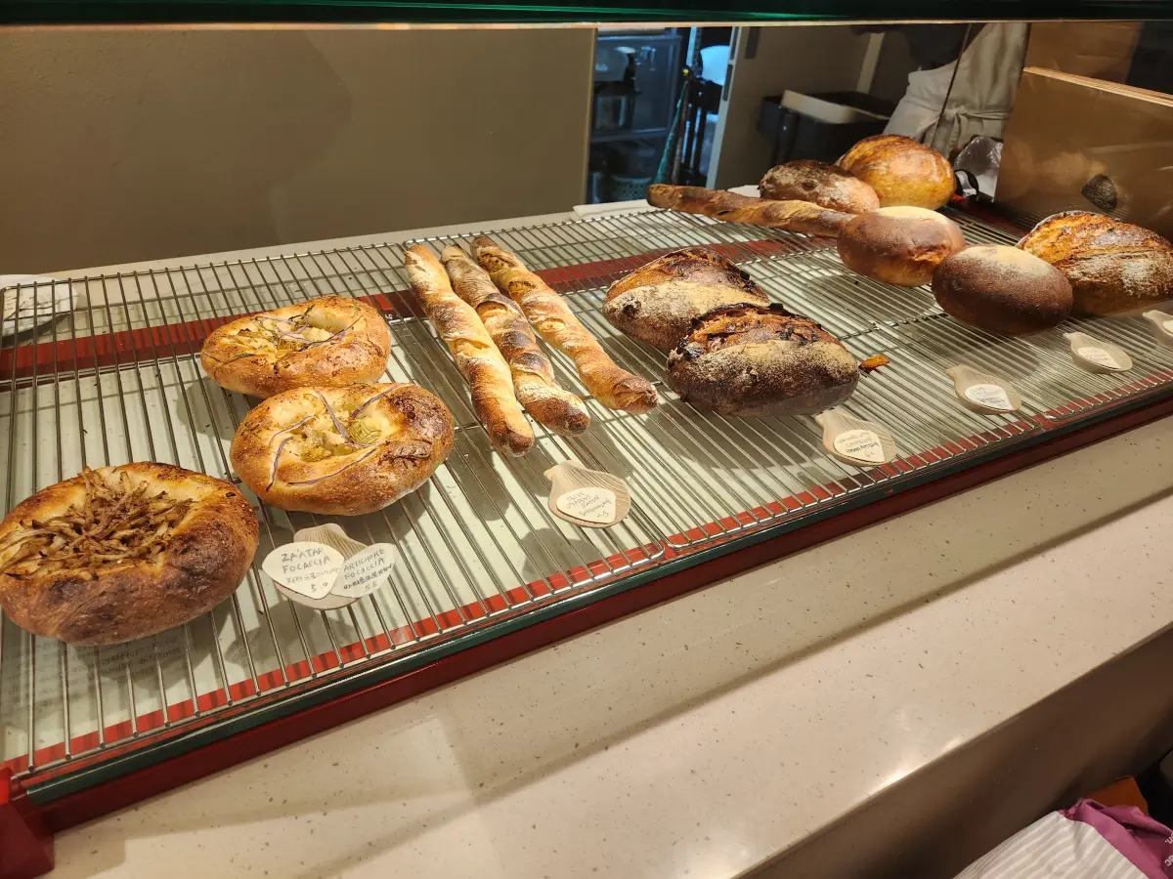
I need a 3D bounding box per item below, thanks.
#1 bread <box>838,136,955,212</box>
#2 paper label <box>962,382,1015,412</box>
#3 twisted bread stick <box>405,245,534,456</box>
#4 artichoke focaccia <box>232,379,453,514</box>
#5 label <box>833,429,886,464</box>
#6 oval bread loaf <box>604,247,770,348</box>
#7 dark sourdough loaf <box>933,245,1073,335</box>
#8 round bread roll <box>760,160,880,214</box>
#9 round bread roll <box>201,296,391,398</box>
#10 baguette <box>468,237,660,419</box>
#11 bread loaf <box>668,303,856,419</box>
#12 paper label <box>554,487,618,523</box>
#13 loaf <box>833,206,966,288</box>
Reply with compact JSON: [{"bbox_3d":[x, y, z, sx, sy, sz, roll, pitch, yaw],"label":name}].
[{"bbox_3d":[0.479,-0.409,1.206,0.160,0.090,0.170,-15,39,-26],"label":"bread"},{"bbox_3d":[0.372,-0.039,0.716,0.046,0.003,0.044,-5,36,-14],"label":"paper label"},{"bbox_3d":[-0.124,-0.106,0.755,0.042,0.034,0.412,-9,38,-20],"label":"twisted bread stick"},{"bbox_3d":[-0.181,-0.001,0.585,0.157,0.047,0.154,4,35,-3],"label":"artichoke focaccia"},{"bbox_3d":[0.224,0.006,0.634,0.044,0.003,0.045,-9,37,-20],"label":"label"},{"bbox_3d":[0.103,-0.141,0.790,0.178,0.074,0.135,-18,41,-29],"label":"oval bread loaf"},{"bbox_3d":[0.464,-0.167,0.870,0.142,0.076,0.135,-15,39,-26],"label":"dark sourdough loaf"},{"bbox_3d":[0.345,-0.368,1.161,0.175,0.073,0.138,23,38,22],"label":"round bread roll"},{"bbox_3d":[-0.250,-0.083,0.688,0.157,0.045,0.147,3,35,-2],"label":"round bread roll"},{"bbox_3d":[-0.040,-0.132,0.805,0.042,0.033,0.405,-13,39,-24],"label":"baguette"},{"bbox_3d":[0.160,-0.073,0.714,0.175,0.076,0.130,-3,36,-13],"label":"bread loaf"},{"bbox_3d":[0.005,0.048,0.547,0.042,0.003,0.042,-21,42,-32],"label":"paper label"},{"bbox_3d":[0.402,-0.249,0.994,0.152,0.082,0.155,-4,36,-14],"label":"loaf"}]

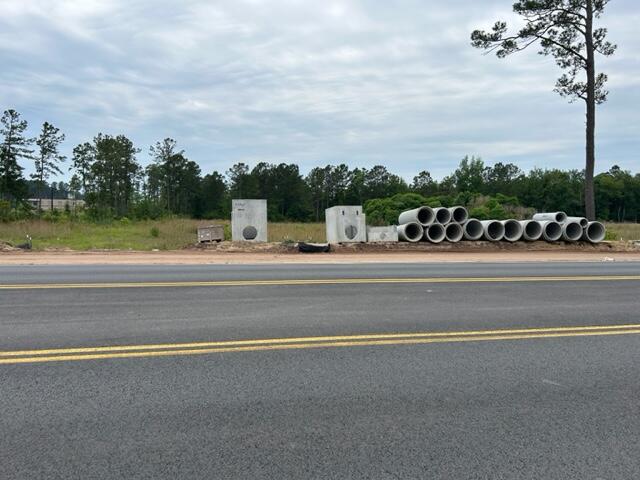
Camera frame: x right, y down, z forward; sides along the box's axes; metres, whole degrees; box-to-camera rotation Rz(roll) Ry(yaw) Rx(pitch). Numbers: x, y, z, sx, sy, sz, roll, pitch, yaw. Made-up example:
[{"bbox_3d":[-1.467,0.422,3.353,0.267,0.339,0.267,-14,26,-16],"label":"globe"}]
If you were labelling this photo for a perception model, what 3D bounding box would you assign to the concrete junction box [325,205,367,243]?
[{"bbox_3d":[1.345,-0.794,25.085,1.550,1.820,1.550,-2,0,-19],"label":"concrete junction box"}]

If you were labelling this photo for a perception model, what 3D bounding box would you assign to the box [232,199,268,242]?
[{"bbox_3d":[-3.675,-1.012,25.387,1.790,2.200,1.700,0,3,-8],"label":"box"}]

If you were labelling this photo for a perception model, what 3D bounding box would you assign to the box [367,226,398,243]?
[{"bbox_3d":[3.261,-0.320,25.256,1.520,0.760,1.350,0,3,1],"label":"box"}]

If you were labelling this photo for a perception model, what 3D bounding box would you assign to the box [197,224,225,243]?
[{"bbox_3d":[-5.677,-0.281,25.119,1.300,0.780,1.100,-4,3,-12],"label":"box"}]

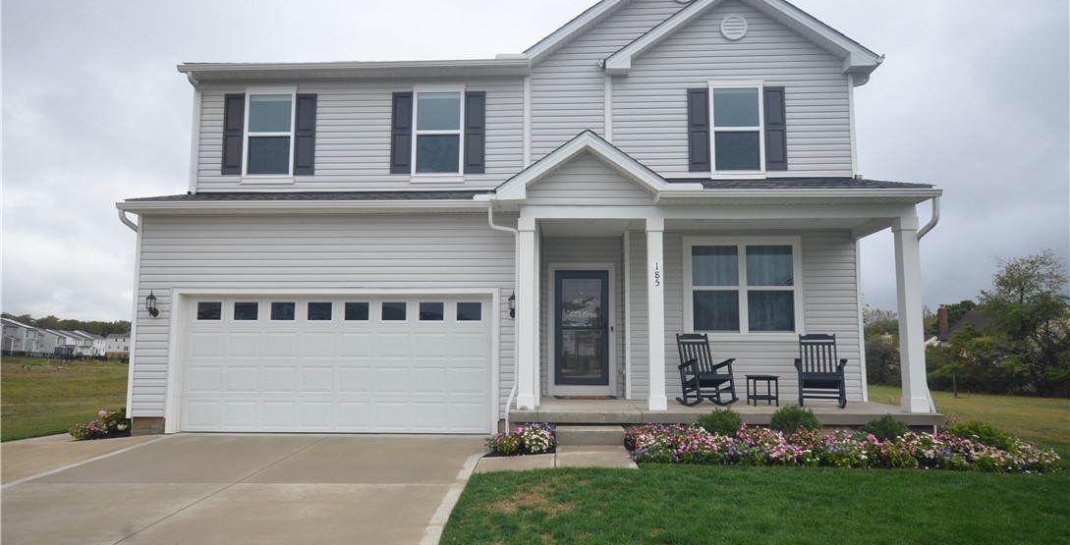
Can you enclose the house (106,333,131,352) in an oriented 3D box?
[{"bbox_3d":[-147.440,25.215,222.000,12.000,7.400,10.500,4,-6,-33],"label":"house"}]

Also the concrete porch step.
[{"bbox_3d":[0.763,2.265,8.649,0.915,0.195,0.540,0,-5,3],"label":"concrete porch step"}]

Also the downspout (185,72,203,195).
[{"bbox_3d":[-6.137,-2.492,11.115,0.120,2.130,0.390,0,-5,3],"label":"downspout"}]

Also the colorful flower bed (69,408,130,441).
[{"bbox_3d":[-6.640,2.329,9.855,0.780,0.430,1.300,0,-5,3],"label":"colorful flower bed"}]

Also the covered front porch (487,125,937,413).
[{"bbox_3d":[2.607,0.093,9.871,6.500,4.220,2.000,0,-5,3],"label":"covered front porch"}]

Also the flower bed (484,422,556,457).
[{"bbox_3d":[-0.177,2.233,8.421,0.950,0.290,1.150,0,-5,3],"label":"flower bed"}]

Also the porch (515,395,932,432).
[{"bbox_3d":[2.726,2.204,9.777,6.100,0.220,1.880,0,-5,3],"label":"porch"}]

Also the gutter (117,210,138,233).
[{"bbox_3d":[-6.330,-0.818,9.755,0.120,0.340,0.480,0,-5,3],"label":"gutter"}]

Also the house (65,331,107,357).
[{"bbox_3d":[-137.577,21.880,190.000,11.500,8.000,11.500,2,-6,-17],"label":"house"}]

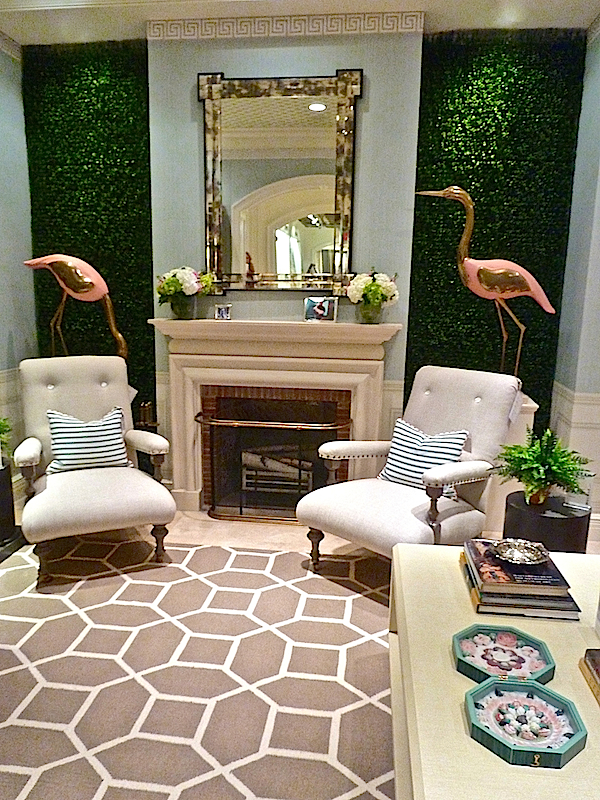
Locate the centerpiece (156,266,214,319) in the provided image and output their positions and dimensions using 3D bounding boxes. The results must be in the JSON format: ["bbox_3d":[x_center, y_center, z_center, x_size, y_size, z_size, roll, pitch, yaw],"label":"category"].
[{"bbox_3d":[-0.702,-0.654,3.547,0.355,0.326,0.282,2,10,6],"label":"centerpiece"}]

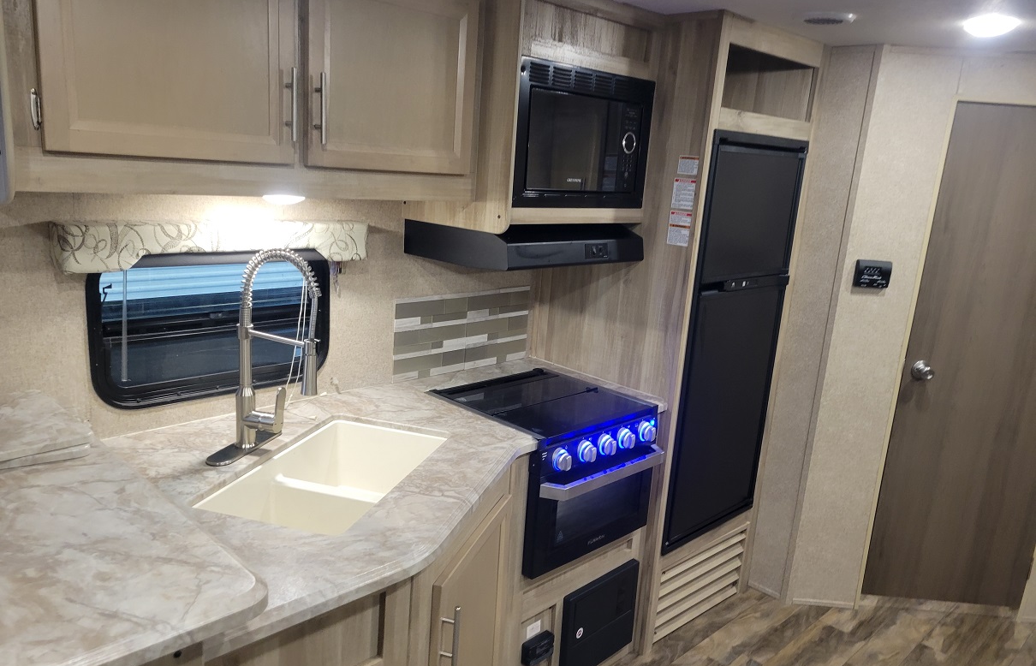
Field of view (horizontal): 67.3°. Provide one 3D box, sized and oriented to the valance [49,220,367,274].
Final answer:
[{"bbox_3d":[-0.710,-0.221,1.911,0.080,0.107,0.757,16,18,43],"label":"valance"}]

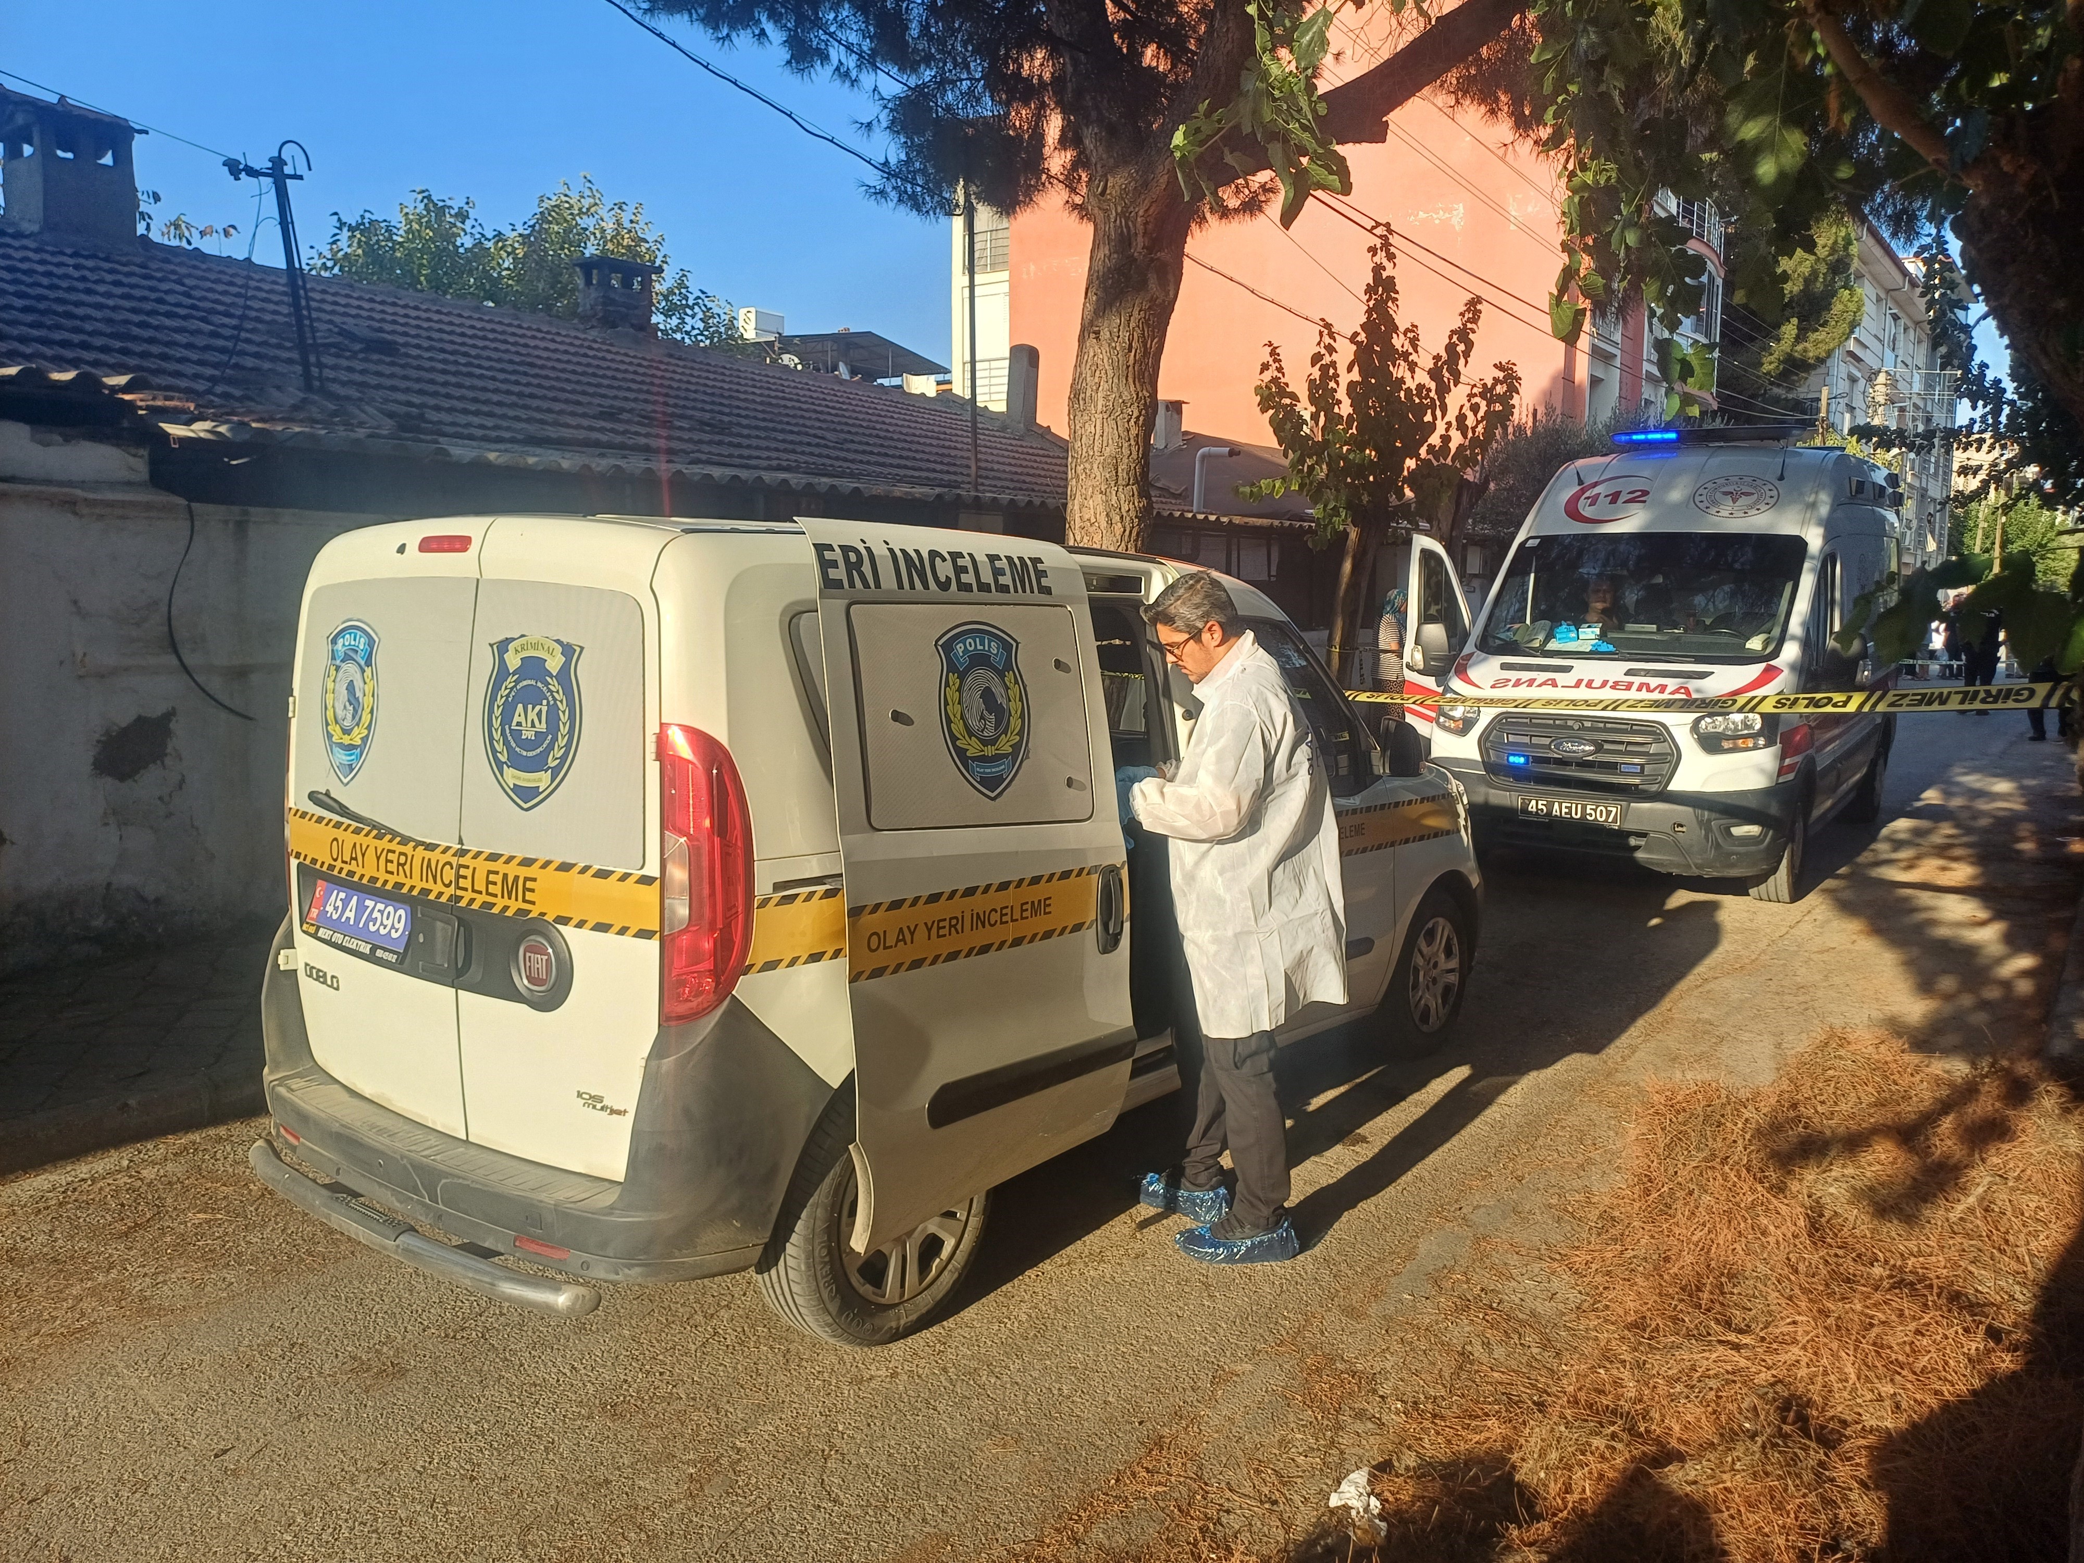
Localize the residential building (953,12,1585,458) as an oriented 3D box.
[{"bbox_3d":[7.391,-9.814,34.670,14.100,14.500,12.500,6,9,37],"label":"residential building"}]

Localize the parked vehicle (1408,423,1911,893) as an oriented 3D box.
[{"bbox_3d":[4.550,-0.941,10.460,2.180,2.760,5.980,6,9,35],"label":"parked vehicle"}]

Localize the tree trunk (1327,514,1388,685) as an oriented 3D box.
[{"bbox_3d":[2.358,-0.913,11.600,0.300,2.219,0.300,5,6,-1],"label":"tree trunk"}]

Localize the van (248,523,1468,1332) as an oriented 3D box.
[{"bbox_3d":[-0.040,0.144,4.870,1.900,1.850,4.390,6,9,38],"label":"van"}]

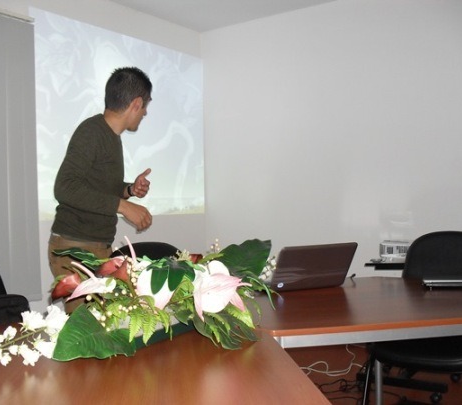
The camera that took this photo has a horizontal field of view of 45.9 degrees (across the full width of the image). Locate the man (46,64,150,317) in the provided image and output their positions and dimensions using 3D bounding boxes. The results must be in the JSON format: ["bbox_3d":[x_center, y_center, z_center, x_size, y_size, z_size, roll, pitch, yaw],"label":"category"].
[{"bbox_3d":[-0.520,0.295,2.200,0.440,1.670,0.500,-1,2,-5],"label":"man"}]

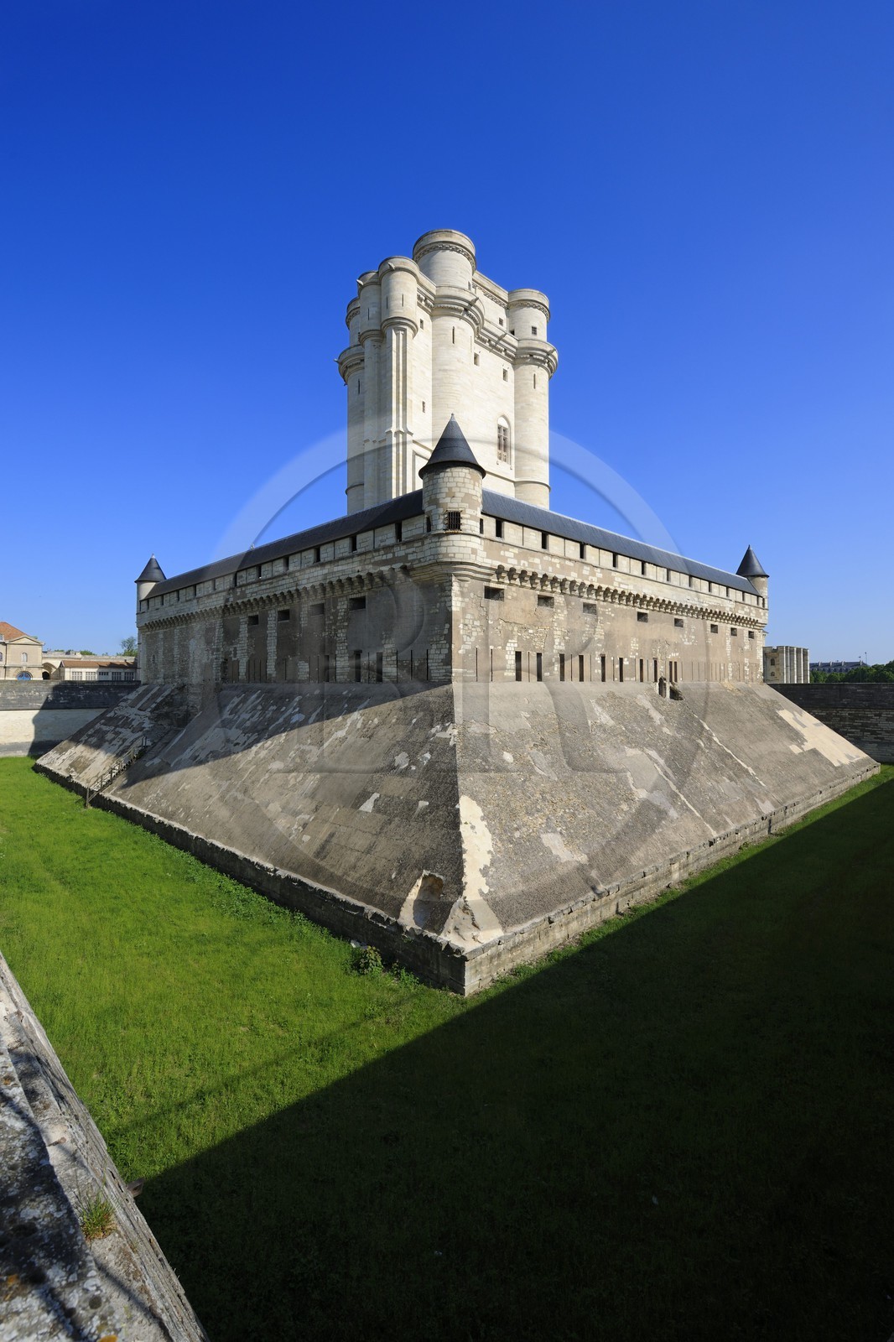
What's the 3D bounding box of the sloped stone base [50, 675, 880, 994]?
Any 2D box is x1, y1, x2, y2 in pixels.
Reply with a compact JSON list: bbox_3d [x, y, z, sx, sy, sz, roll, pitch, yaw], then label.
[{"bbox_3d":[0.020,7.150,69.140,71.500,11.130,73.920,1,-2,-44],"label":"sloped stone base"}]

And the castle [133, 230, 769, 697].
[{"bbox_3d":[-0.080,-22.320,69.880,53.800,49.100,55.670,1,-2,-44],"label":"castle"}]

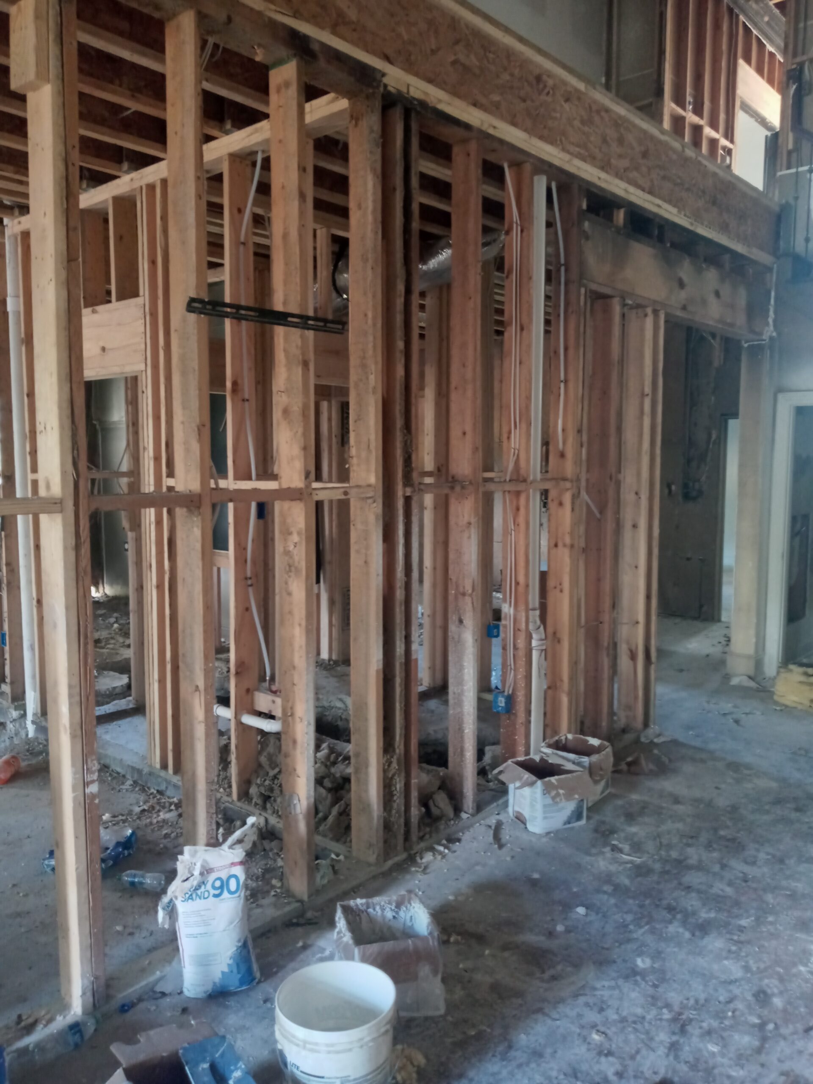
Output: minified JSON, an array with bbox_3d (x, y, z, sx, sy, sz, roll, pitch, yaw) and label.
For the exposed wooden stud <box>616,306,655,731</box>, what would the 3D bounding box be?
[{"bbox_3d":[1.366,-0.120,5.239,0.138,2.490,0.040,5,7,41],"label":"exposed wooden stud"}]

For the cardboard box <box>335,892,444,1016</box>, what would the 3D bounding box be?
[{"bbox_3d":[-0.049,1.277,2.725,0.275,0.250,0.275,-1,6,-12],"label":"cardboard box"}]

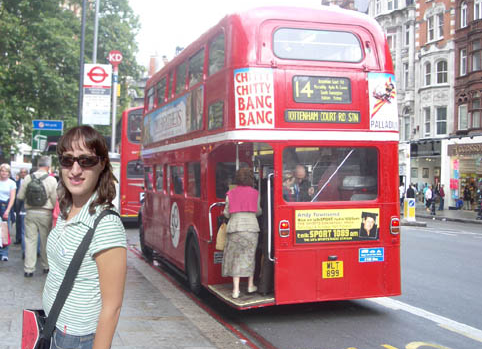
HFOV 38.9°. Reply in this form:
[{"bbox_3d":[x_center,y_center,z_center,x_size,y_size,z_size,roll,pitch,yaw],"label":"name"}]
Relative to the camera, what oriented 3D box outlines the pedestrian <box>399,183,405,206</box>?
[{"bbox_3d":[10.474,1.416,44.500,0.500,1.720,0.380,1,-1,-11],"label":"pedestrian"}]

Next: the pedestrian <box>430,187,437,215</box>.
[{"bbox_3d":[11.998,1.589,42.500,0.480,1.700,0.380,0,-1,40],"label":"pedestrian"}]

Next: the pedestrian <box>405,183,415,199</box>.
[{"bbox_3d":[10.813,1.435,43.500,0.520,1.740,0.380,1,-1,-11],"label":"pedestrian"}]

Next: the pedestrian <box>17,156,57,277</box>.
[{"bbox_3d":[-3.074,0.619,10.300,0.600,1.790,0.460,1,-1,-9],"label":"pedestrian"}]

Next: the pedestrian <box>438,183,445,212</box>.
[{"bbox_3d":[13.245,1.538,45.000,0.480,1.720,0.360,1,-1,-34],"label":"pedestrian"}]

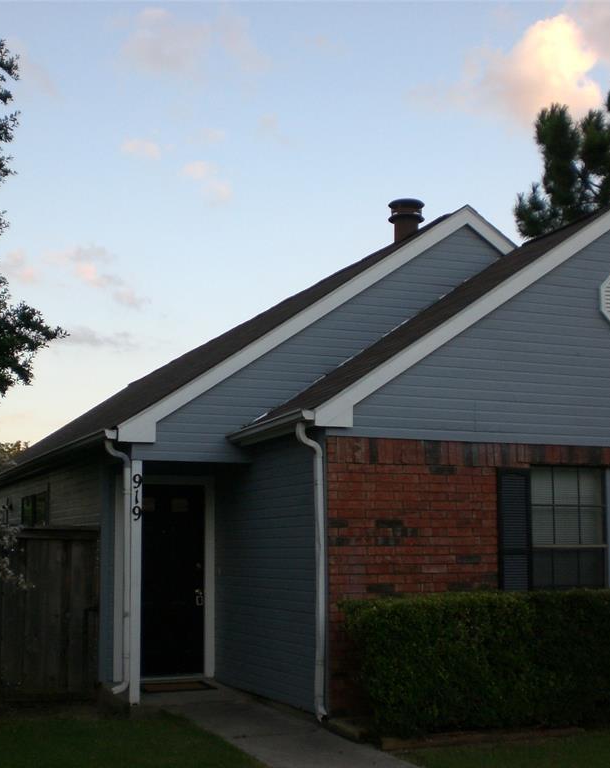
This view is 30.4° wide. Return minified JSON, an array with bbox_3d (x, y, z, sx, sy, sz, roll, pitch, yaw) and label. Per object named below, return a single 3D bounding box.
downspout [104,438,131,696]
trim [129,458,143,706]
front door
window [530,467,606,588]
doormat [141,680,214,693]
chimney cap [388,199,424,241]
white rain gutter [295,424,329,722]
[{"bbox_3d":[-1.834,1.770,10.980,0.265,2.470,0.128,3,-9,-23],"label":"downspout"},{"bbox_3d":[-1.677,1.936,11.079,0.110,2.360,0.100,3,-9,-23],"label":"trim"},{"bbox_3d":[-1.560,2.148,12.423,0.927,2.059,0.055,3,-9,-23],"label":"front door"},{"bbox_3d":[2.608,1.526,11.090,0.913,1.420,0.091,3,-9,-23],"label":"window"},{"bbox_3d":[-1.397,3.196,11.852,0.790,0.020,0.603,3,-9,-23],"label":"doormat"},{"bbox_3d":[1.279,-2.067,14.222,0.467,0.557,0.467,0,-8,0],"label":"chimney cap"},{"bbox_3d":[0.068,1.622,9.911,0.233,2.584,0.192,3,-9,-23],"label":"white rain gutter"}]

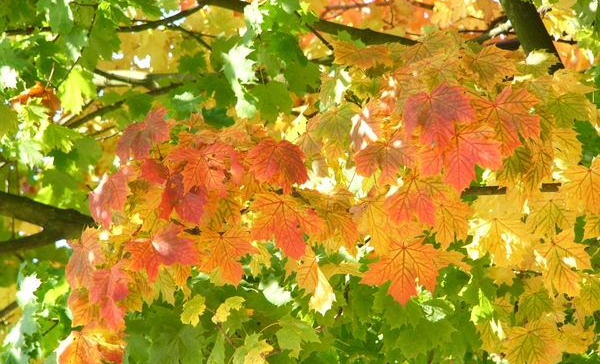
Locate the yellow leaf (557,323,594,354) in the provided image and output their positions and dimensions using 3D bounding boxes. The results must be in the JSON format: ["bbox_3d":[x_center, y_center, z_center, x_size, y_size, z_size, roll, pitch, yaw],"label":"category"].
[{"bbox_3d":[0.519,0.296,8.650,0.081,0.061,0.025,0,-30,-10],"label":"yellow leaf"}]

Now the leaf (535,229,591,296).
[{"bbox_3d":[0.459,0.145,7.900,0.080,0.116,0.040,-20,-14,-5],"label":"leaf"}]

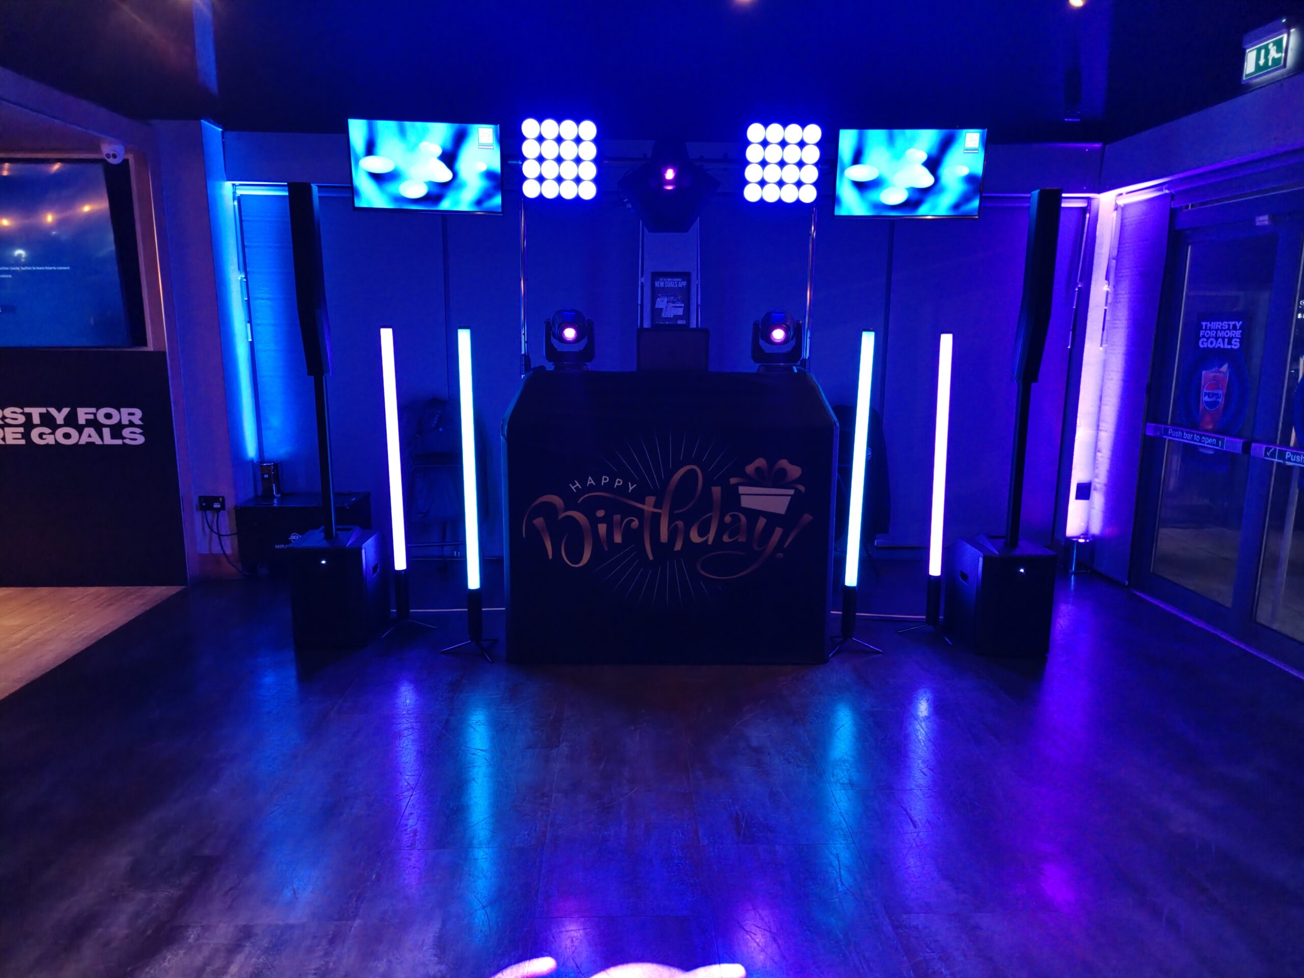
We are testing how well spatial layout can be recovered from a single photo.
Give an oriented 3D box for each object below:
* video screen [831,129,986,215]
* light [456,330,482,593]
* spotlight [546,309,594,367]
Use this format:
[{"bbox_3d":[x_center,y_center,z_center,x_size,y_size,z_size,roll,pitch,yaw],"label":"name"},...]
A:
[{"bbox_3d":[1.258,-1.538,4.220,0.715,0.412,0.060,1,13,3],"label":"video screen"},{"bbox_3d":[-0.800,-0.114,3.786,0.052,1.167,0.052,0,11,0],"label":"light"},{"bbox_3d":[-0.398,-0.721,4.229,0.240,0.325,0.210,0,11,-2],"label":"spotlight"}]

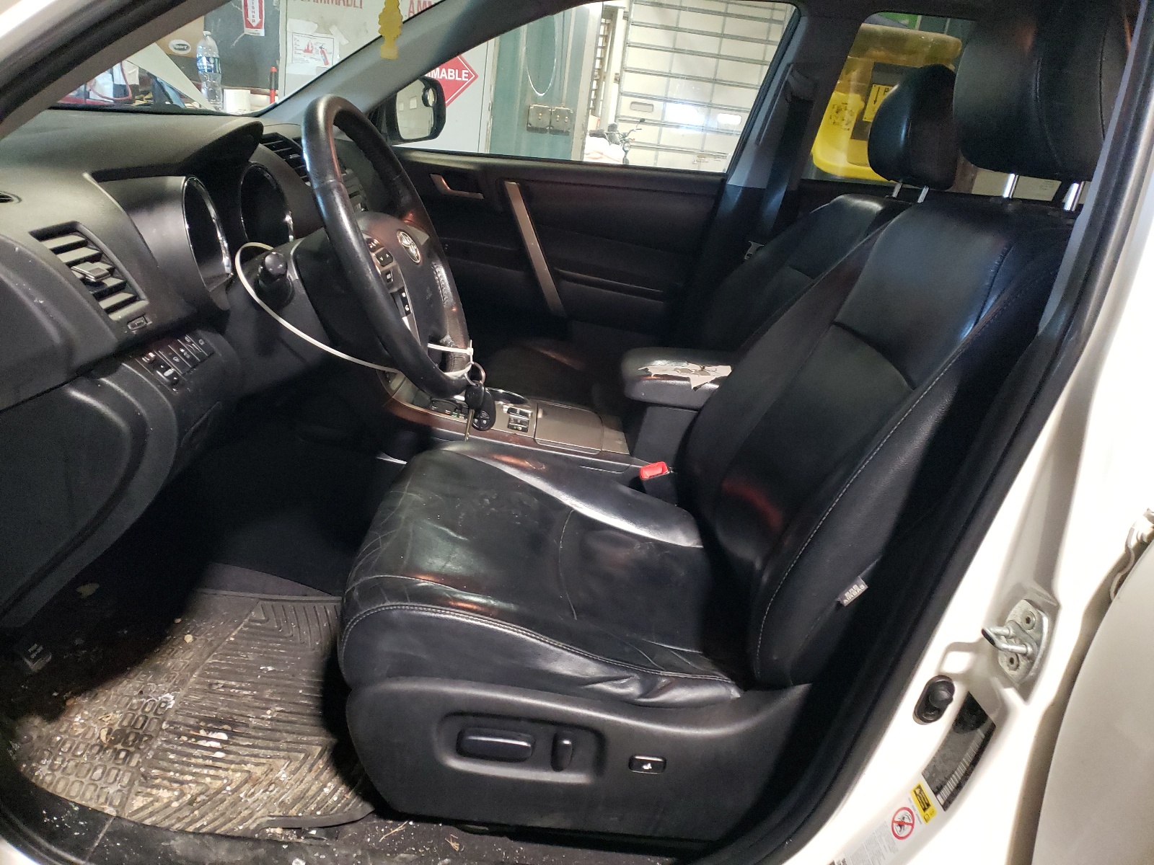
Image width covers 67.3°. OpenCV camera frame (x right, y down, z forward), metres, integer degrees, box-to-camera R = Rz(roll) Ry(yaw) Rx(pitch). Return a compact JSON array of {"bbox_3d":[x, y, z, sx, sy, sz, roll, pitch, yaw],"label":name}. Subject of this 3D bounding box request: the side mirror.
[{"bbox_3d":[-0.455,-0.859,2.288,0.130,0.180,0.230,14,19,19],"label":"side mirror"}]

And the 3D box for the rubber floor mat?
[{"bbox_3d":[-0.503,0.338,1.205,0.570,0.050,0.520,7,17,-3],"label":"rubber floor mat"}]

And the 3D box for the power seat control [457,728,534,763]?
[{"bbox_3d":[-0.088,0.338,0.936,0.081,0.031,0.018,7,17,-3],"label":"power seat control"}]

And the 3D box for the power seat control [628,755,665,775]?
[{"bbox_3d":[0.077,0.363,0.948,0.039,0.019,0.010,7,17,-3],"label":"power seat control"}]

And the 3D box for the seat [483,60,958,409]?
[{"bbox_3d":[0.277,-0.287,1.847,0.900,1.020,0.530,7,17,-3],"label":"seat"}]

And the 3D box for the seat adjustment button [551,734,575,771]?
[{"bbox_3d":[-0.015,0.347,0.941,0.021,0.038,0.016,7,17,-3],"label":"seat adjustment button"}]

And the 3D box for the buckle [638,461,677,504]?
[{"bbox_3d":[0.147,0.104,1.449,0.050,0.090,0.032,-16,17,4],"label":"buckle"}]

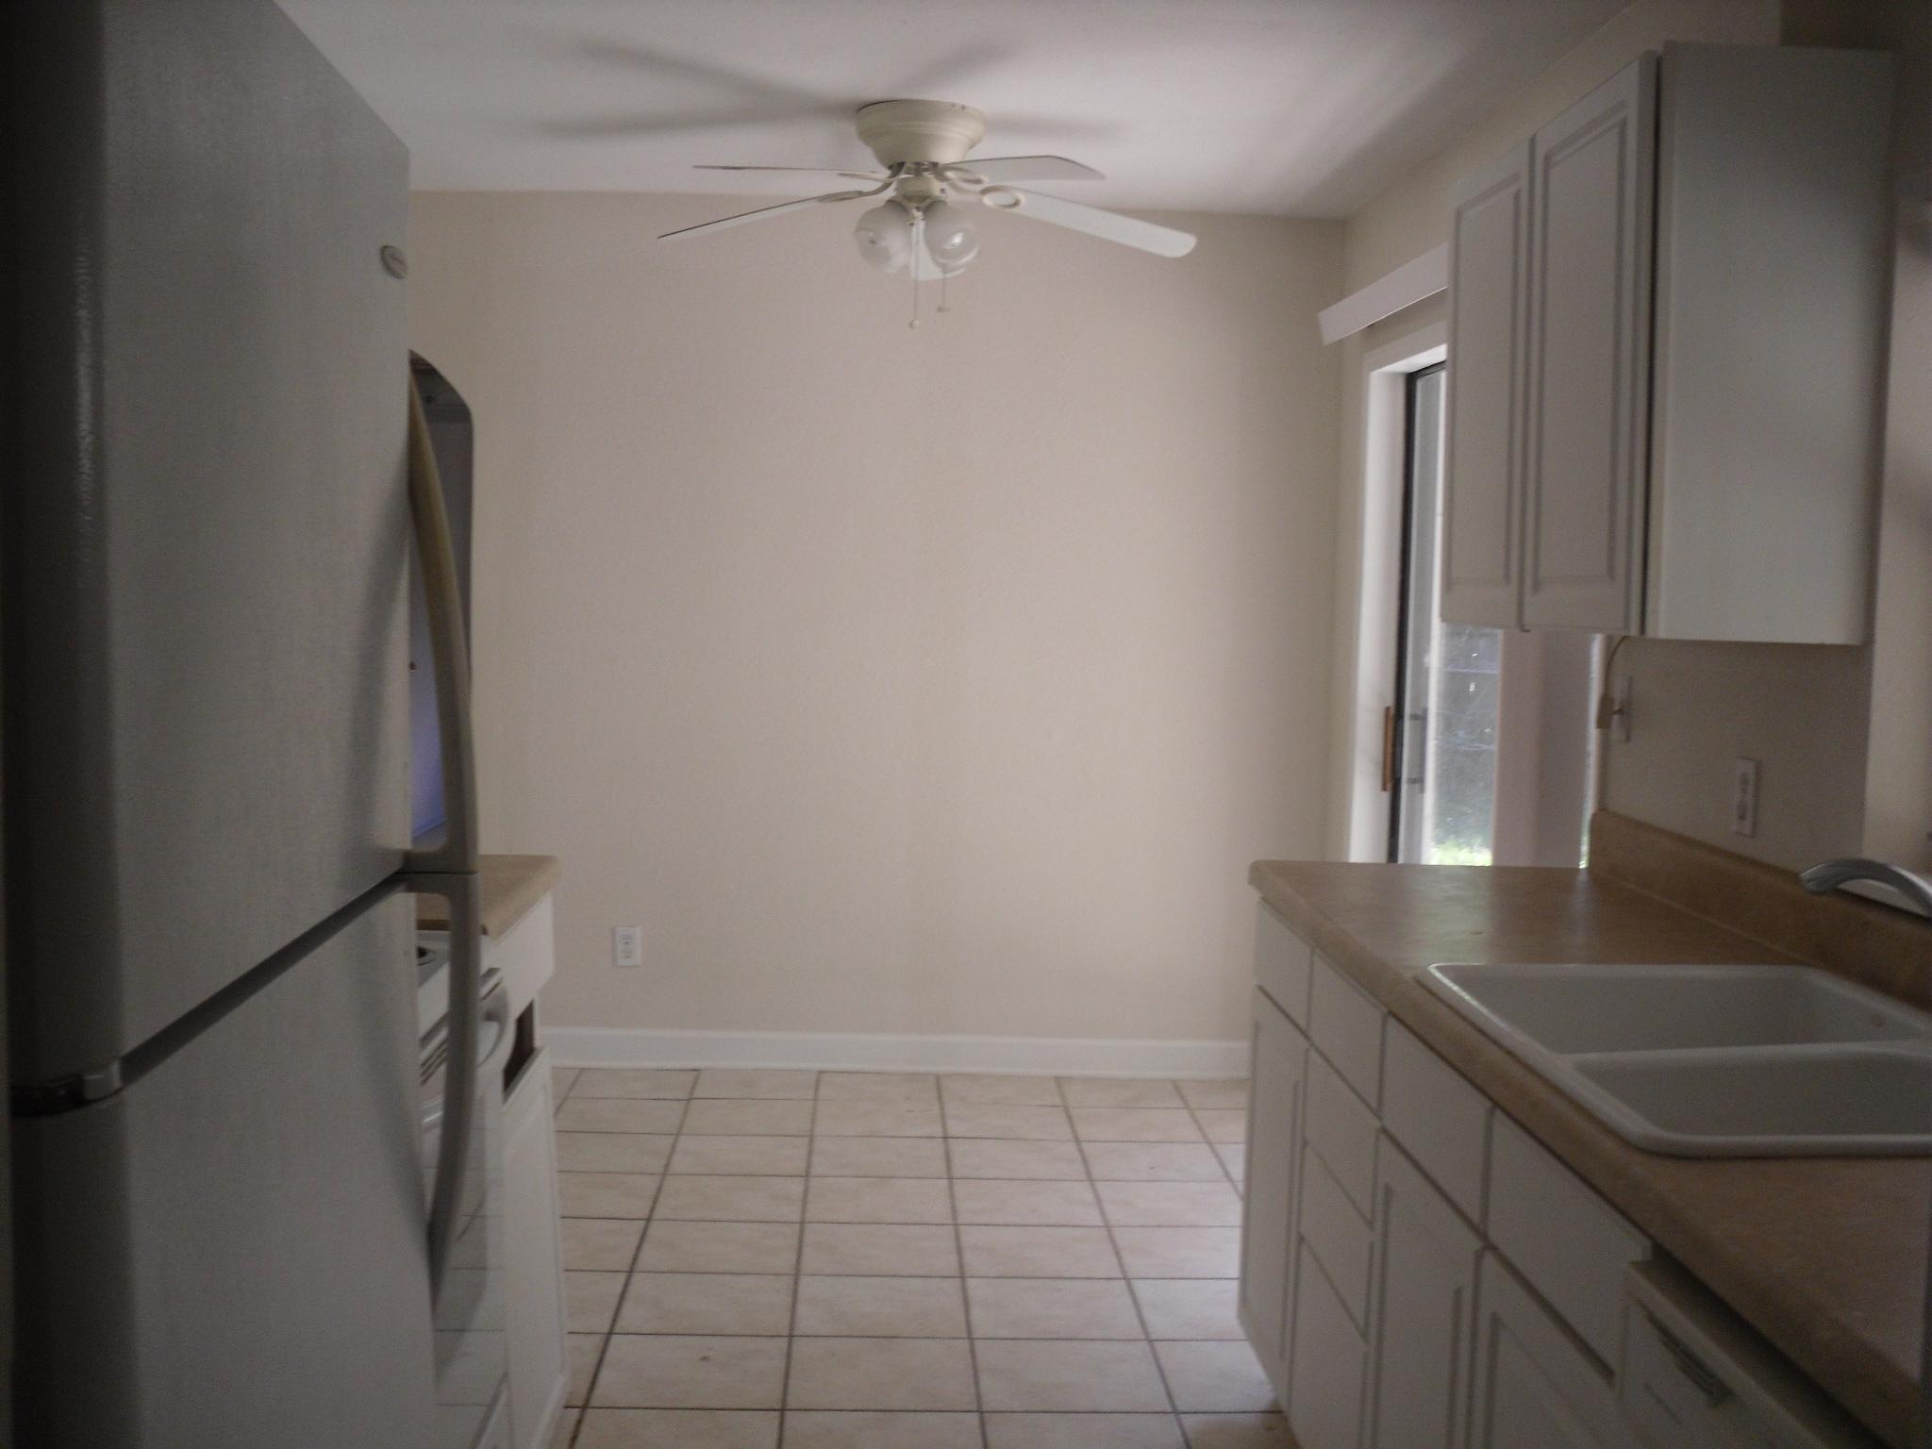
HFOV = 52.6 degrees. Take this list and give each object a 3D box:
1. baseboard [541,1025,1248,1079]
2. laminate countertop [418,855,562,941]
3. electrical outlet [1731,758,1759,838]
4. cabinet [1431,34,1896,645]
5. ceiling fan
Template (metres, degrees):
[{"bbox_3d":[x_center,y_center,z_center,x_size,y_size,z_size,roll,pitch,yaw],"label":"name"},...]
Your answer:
[{"bbox_3d":[-0.201,0.939,5.541,2.280,0.114,0.018,1,4,-3],"label":"baseboard"},{"bbox_3d":[-0.995,0.269,3.048,0.630,0.040,0.630,1,4,-3],"label":"laminate countertop"},{"bbox_3d":[1.153,0.109,2.905,0.010,0.115,0.073,1,4,-3],"label":"electrical outlet"},{"bbox_3d":[1.006,-0.518,2.916,0.335,0.764,0.775,1,4,-3],"label":"cabinet"},{"bbox_3d":[-0.088,-1.148,4.364,1.280,0.420,1.260,1,4,-3],"label":"ceiling fan"}]

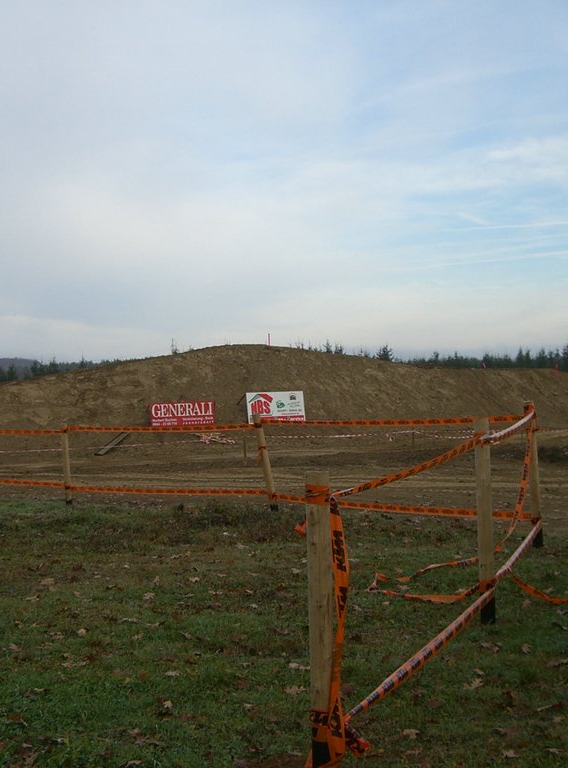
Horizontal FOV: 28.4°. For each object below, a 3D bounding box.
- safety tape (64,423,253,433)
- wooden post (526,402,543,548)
[{"bbox_3d":[-2.012,0.684,17.454,0.020,0.091,4.620,-1,-1,-45],"label":"safety tape"},{"bbox_3d":[2.687,0.975,12.059,0.105,1.545,0.105,-4,-1,12],"label":"wooden post"}]

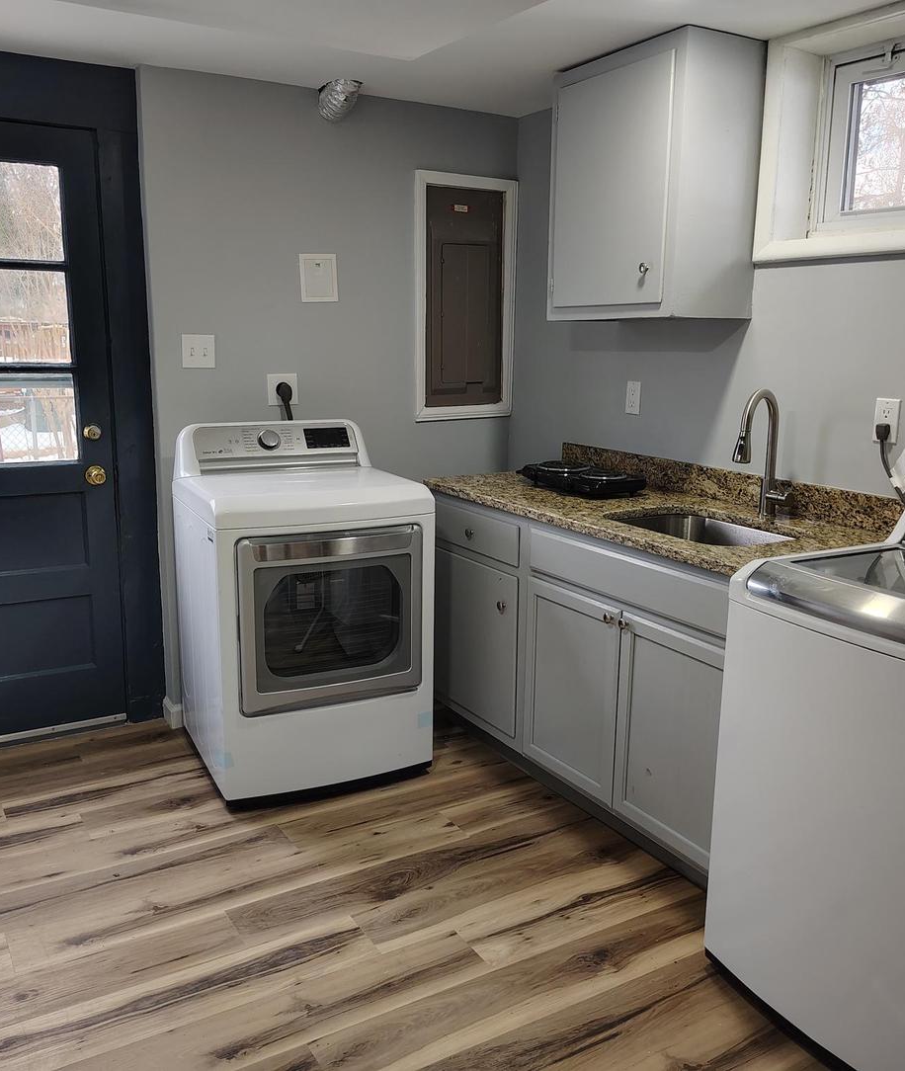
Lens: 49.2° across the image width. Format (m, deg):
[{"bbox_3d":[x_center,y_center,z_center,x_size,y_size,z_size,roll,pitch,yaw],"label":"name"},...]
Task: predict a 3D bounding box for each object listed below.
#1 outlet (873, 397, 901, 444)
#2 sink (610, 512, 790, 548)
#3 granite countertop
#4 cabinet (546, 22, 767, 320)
[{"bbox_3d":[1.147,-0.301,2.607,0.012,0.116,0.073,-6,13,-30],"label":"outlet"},{"bbox_3d":[0.692,0.090,2.776,0.383,0.200,0.575,-6,13,-30],"label":"sink"},{"bbox_3d":[0.561,-0.123,3.014,0.651,0.128,1.592,-6,13,-30],"label":"granite countertop"},{"bbox_3d":[0.606,-1.076,3.094,0.326,0.780,0.616,-6,13,-30],"label":"cabinet"}]

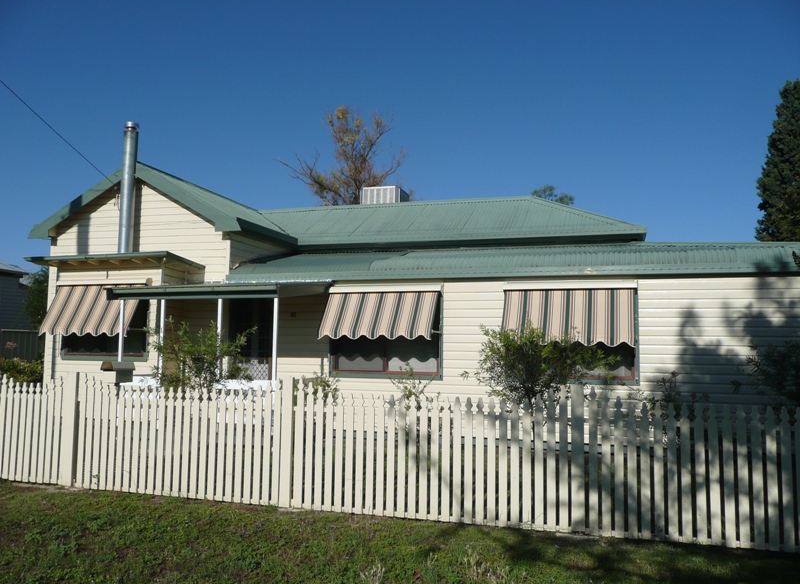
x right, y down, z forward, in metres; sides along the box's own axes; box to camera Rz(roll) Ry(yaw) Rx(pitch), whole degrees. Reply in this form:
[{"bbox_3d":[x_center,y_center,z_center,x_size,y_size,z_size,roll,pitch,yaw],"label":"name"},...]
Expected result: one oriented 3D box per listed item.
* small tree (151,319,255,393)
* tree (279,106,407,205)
[{"bbox_3d":[-2.165,1.111,7.018,1.150,1.630,1.100,-1,-4,17],"label":"small tree"},{"bbox_3d":[-2.238,-2.065,24.584,5.000,10.170,4.800,-1,-4,17],"label":"tree"}]

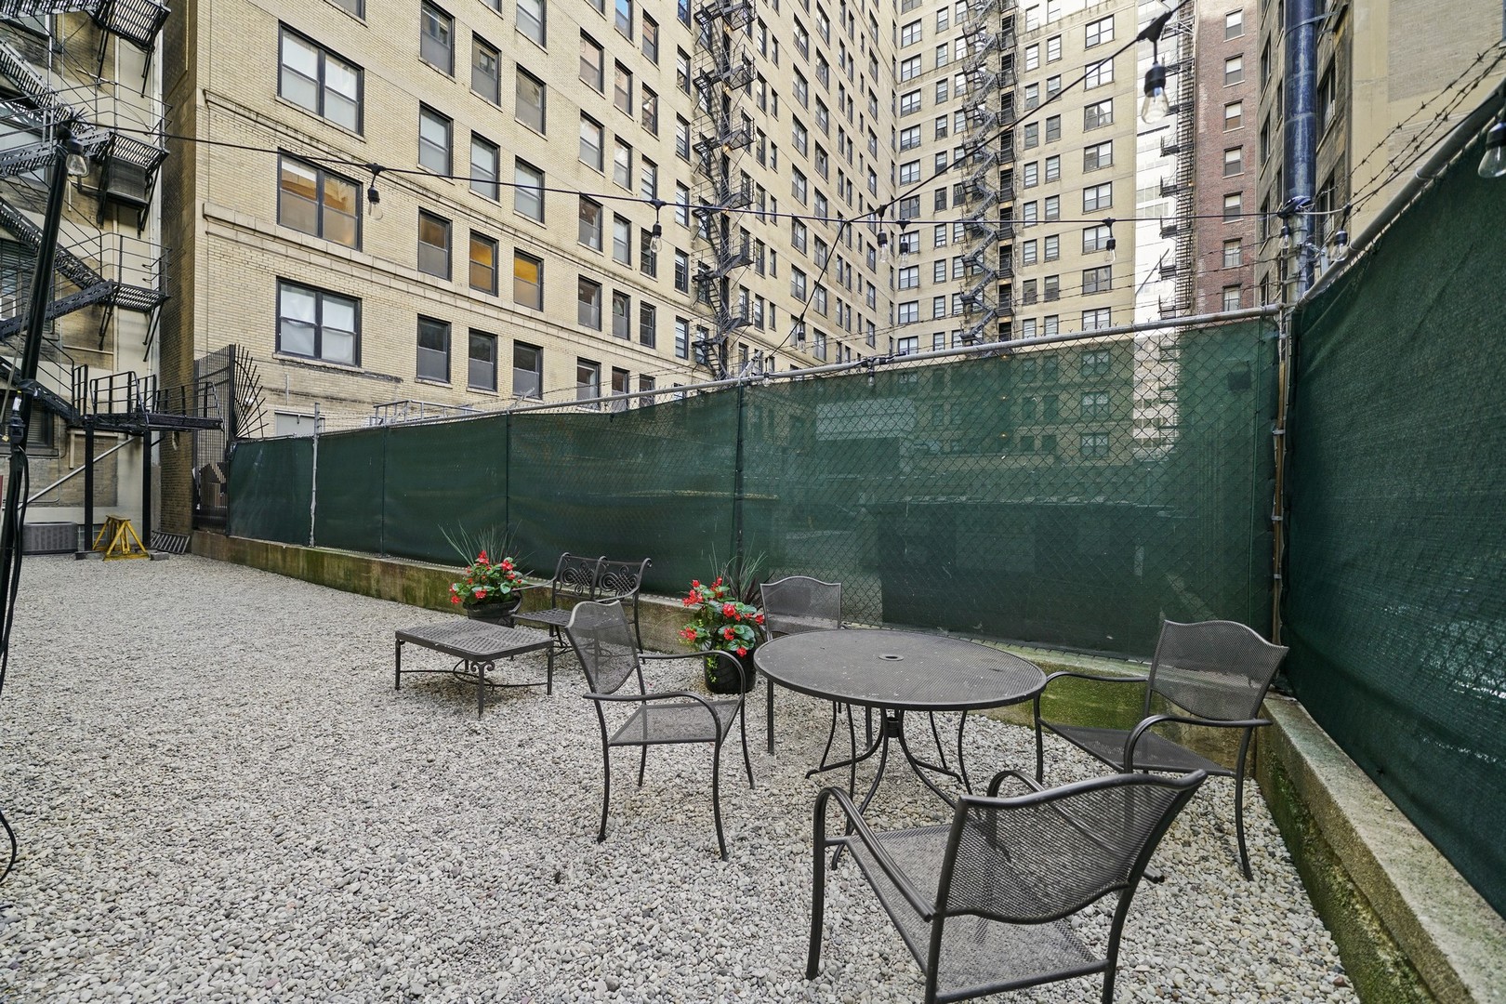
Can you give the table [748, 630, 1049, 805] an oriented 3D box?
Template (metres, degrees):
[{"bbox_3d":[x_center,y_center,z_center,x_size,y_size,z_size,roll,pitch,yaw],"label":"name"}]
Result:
[{"bbox_3d":[0.652,1.110,2.570,1.220,0.730,1.220,1,0,0],"label":"table"}]

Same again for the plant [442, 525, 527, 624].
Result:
[{"bbox_3d":[-2.740,0.860,5.600,0.820,1.140,0.750,1,0,-26],"label":"plant"}]

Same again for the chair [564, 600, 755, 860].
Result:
[{"bbox_3d":[-0.400,1.007,2.550,0.710,0.910,0.600,1,0,5],"label":"chair"}]

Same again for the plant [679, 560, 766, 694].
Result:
[{"bbox_3d":[-0.240,0.952,4.360,0.680,1.020,0.640,1,0,0],"label":"plant"}]

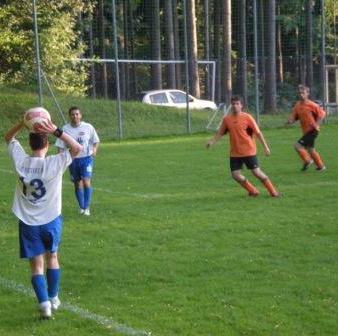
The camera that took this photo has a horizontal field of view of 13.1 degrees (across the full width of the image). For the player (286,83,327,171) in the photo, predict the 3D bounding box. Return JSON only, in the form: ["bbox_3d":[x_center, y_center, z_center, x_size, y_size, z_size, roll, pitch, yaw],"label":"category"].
[{"bbox_3d":[2.550,-0.749,27.500,0.620,1.600,0.520,1,5,30],"label":"player"}]

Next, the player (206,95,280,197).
[{"bbox_3d":[1.161,-0.340,23.300,1.060,1.600,0.550,-1,4,13],"label":"player"}]

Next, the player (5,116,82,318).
[{"bbox_3d":[-1.078,0.426,12.700,0.600,1.700,0.520,0,4,20],"label":"player"}]

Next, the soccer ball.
[{"bbox_3d":[-1.103,-0.401,12.400,0.220,0.220,0.220,-2,4,0],"label":"soccer ball"}]

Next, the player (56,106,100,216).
[{"bbox_3d":[-1.378,-0.101,22.300,0.620,1.640,0.380,-2,4,-6],"label":"player"}]

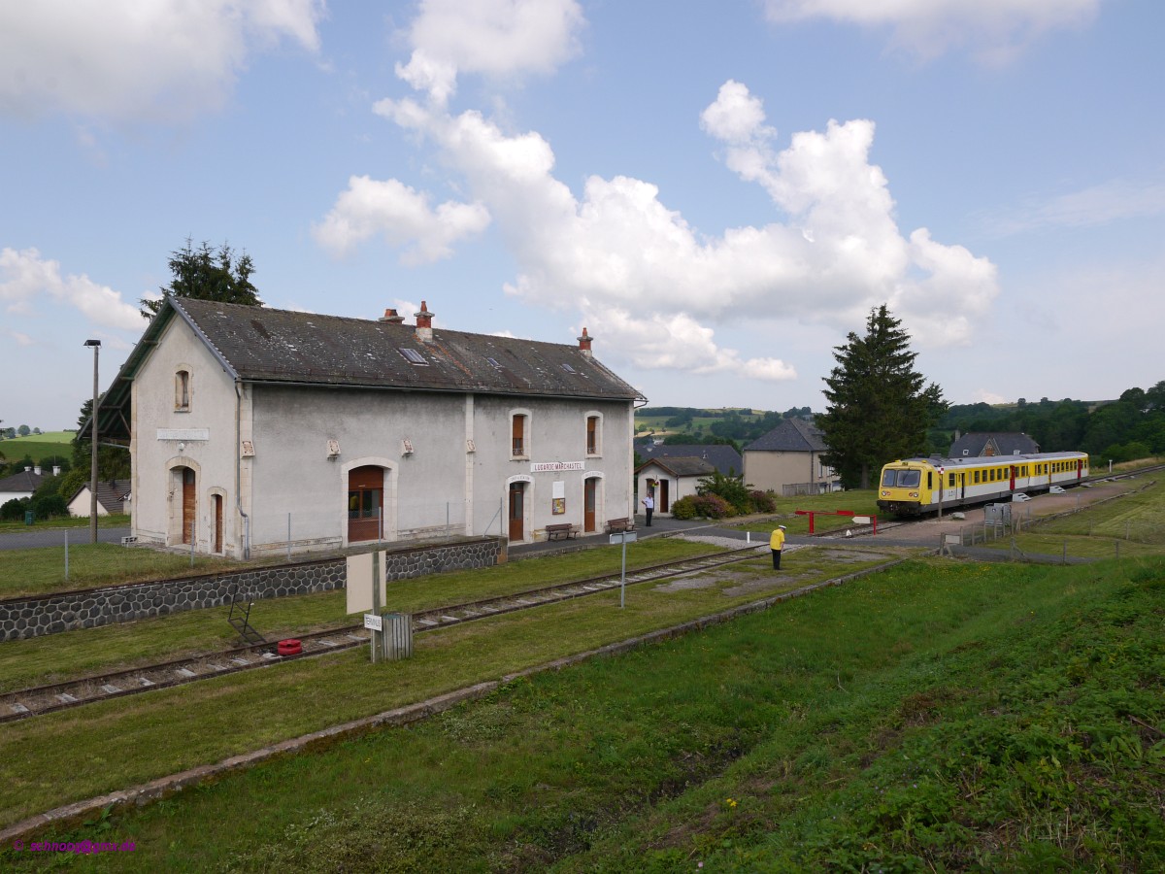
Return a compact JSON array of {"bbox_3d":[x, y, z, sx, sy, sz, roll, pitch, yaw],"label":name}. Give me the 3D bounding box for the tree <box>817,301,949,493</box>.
[{"bbox_3d":[28.158,-3.776,81.980,11.700,17.468,11.700,0,0,41],"label":"tree"}]

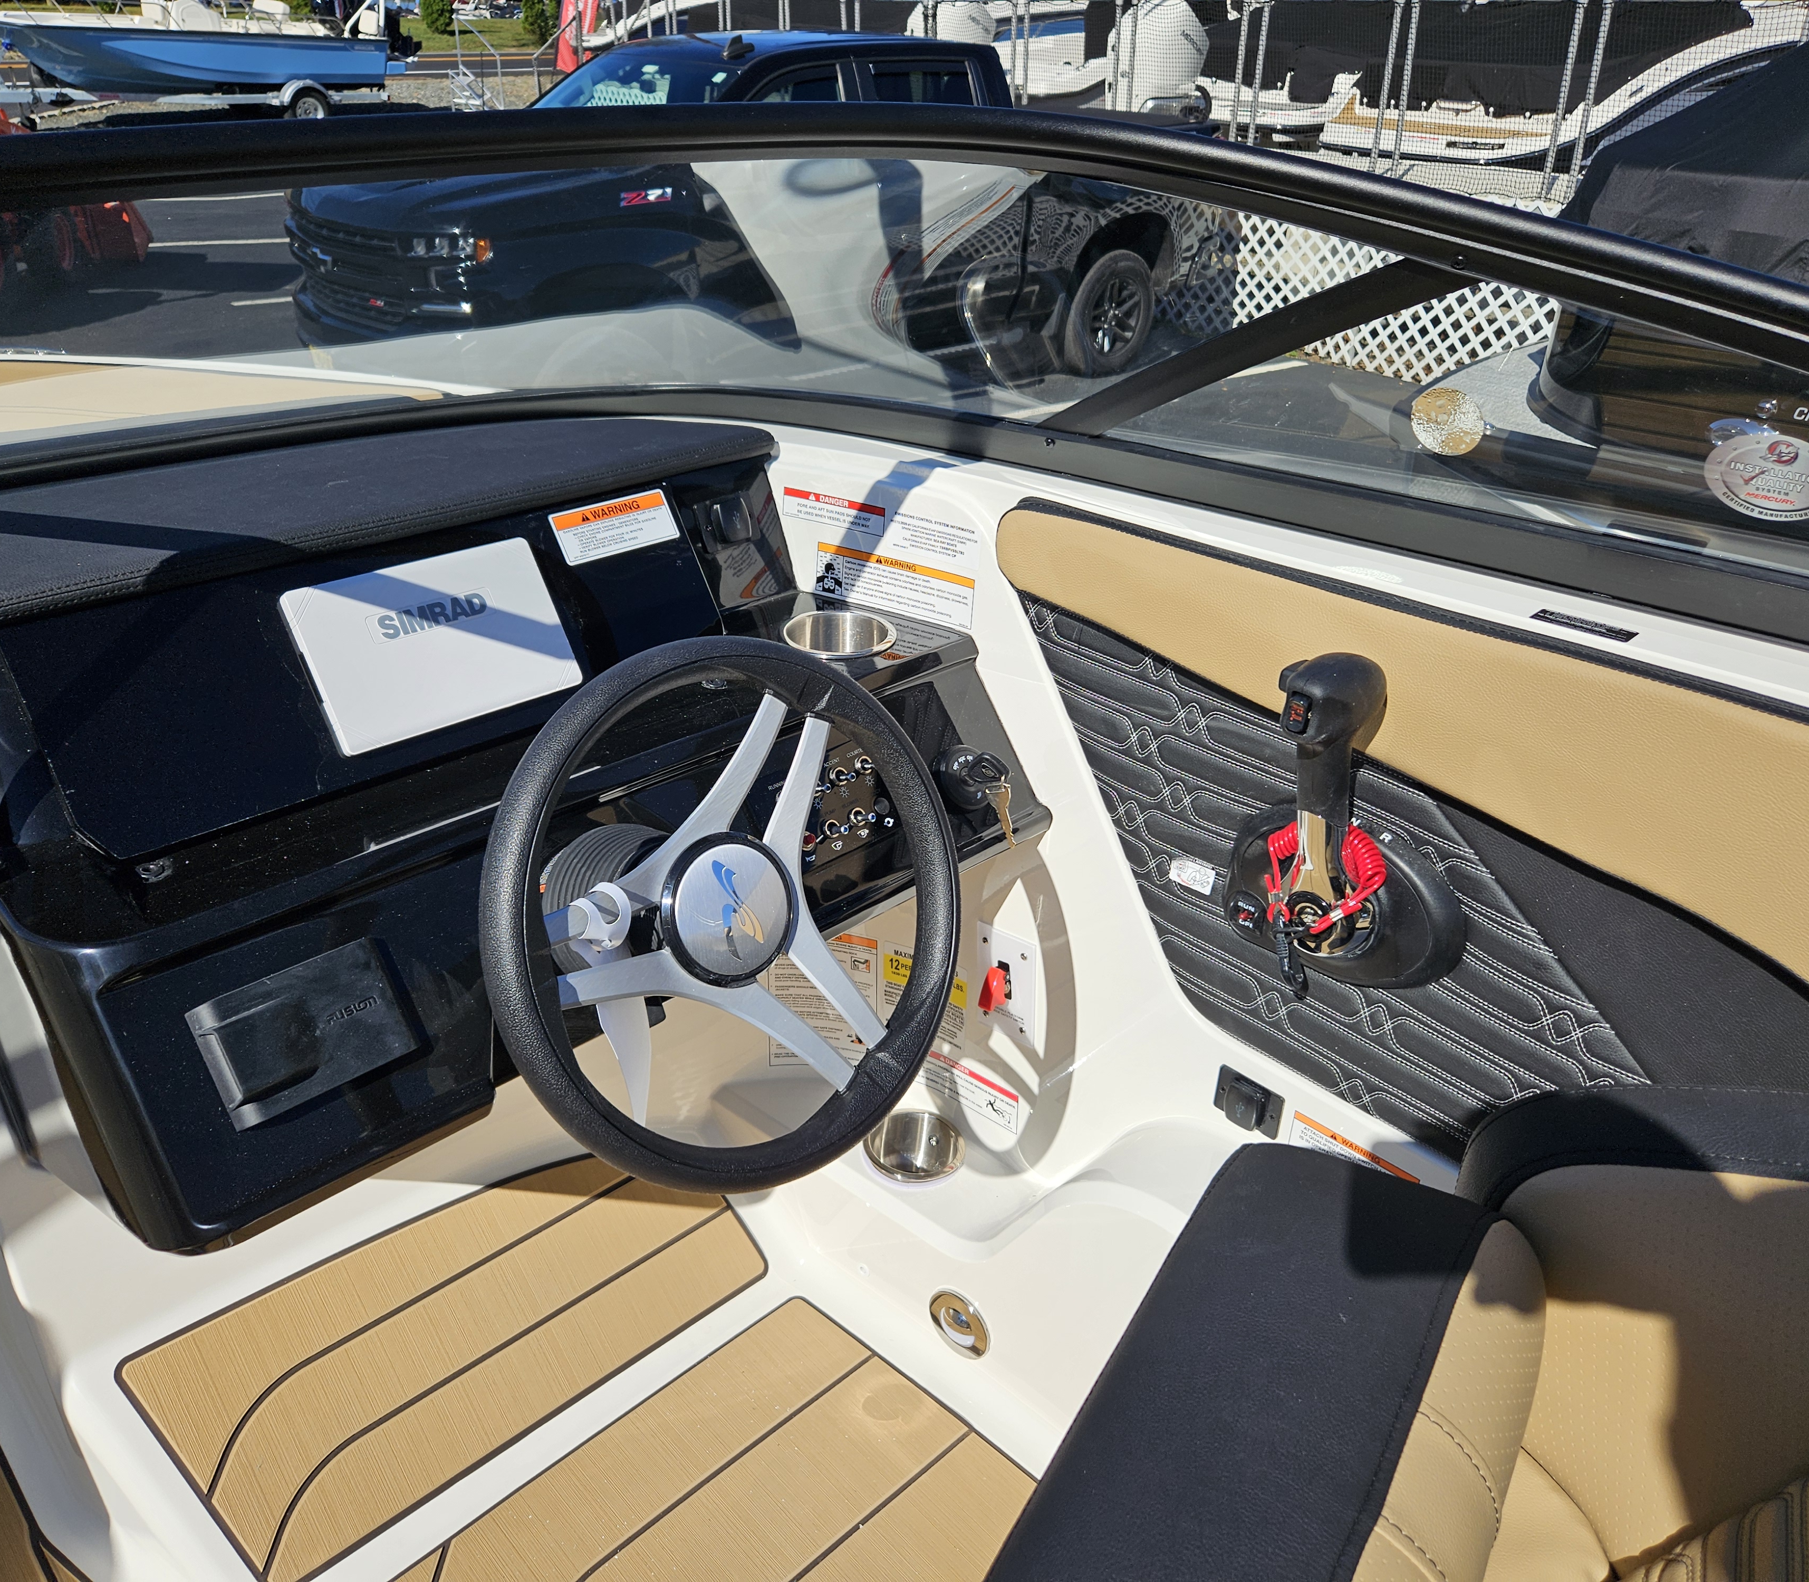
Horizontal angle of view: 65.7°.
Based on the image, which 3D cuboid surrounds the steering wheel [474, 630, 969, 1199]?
[{"bbox_3d":[-0.115,0.078,0.916,0.353,0.353,0.090,-26,12,-36],"label":"steering wheel"}]

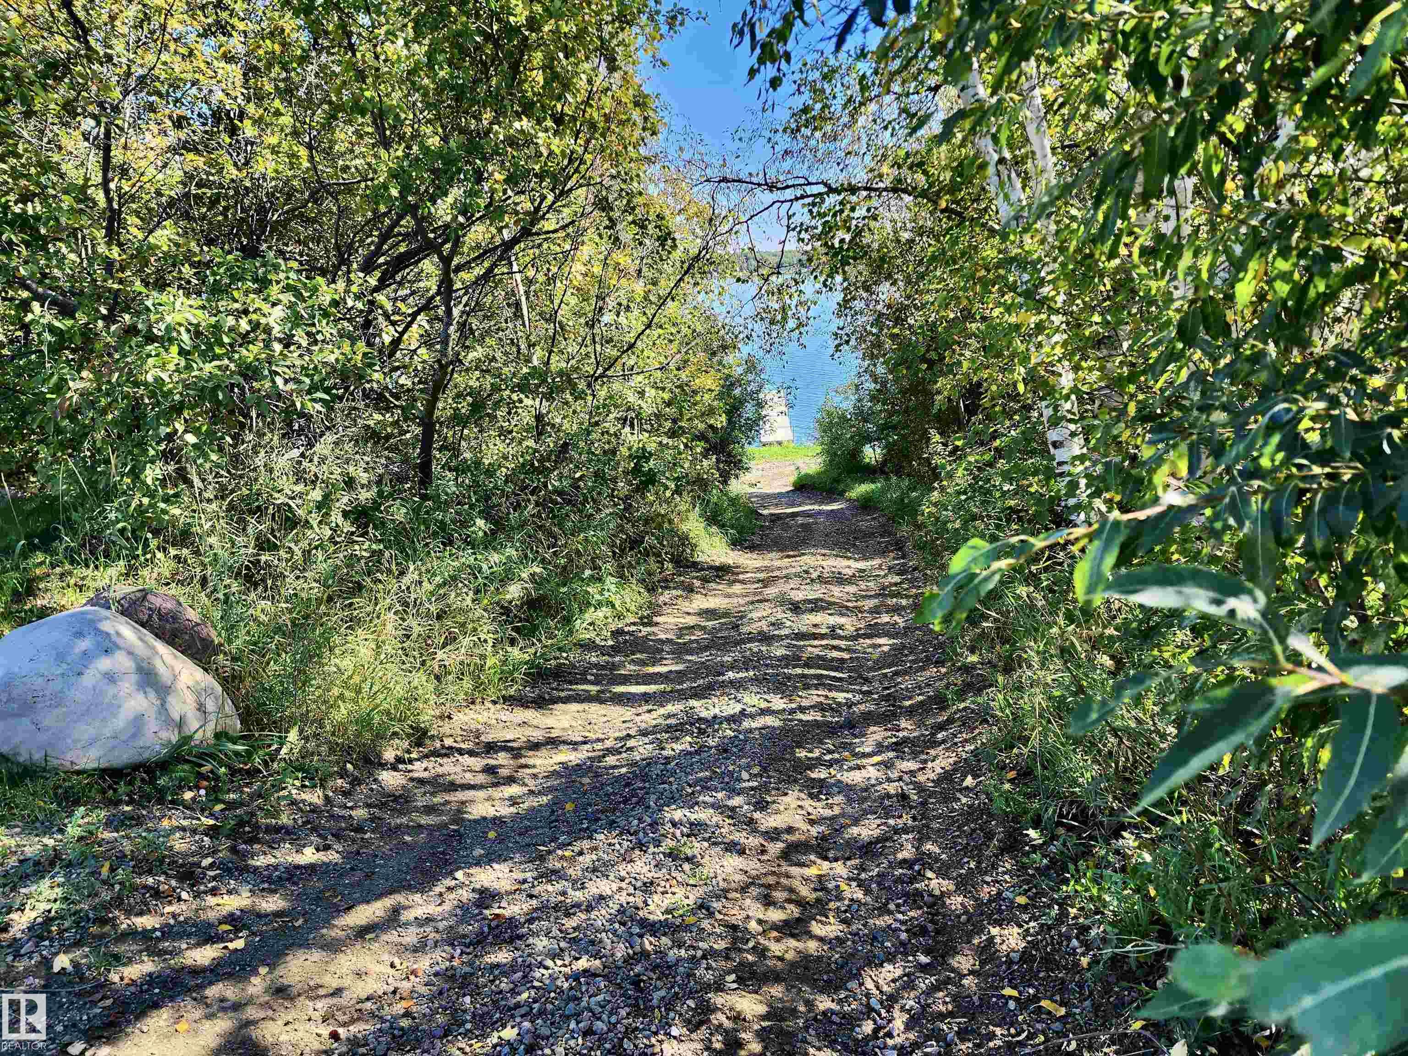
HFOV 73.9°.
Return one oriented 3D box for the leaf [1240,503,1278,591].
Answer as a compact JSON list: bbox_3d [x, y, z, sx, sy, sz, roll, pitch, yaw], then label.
[{"bbox_3d":[0.492,0.017,0.830,0.033,0.083,0.020,5,16,16],"label":"leaf"}]

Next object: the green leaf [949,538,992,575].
[{"bbox_3d":[0.228,0.024,0.800,0.038,0.032,0.030,2,15,8],"label":"green leaf"}]

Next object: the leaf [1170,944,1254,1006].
[{"bbox_3d":[0.203,0.177,0.370,0.038,0.022,0.030,4,16,15],"label":"leaf"}]

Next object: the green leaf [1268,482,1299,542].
[{"bbox_3d":[0.526,-0.015,0.850,0.028,0.058,0.022,5,16,17],"label":"green leaf"}]

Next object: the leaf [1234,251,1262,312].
[{"bbox_3d":[0.669,-0.304,1.150,0.034,0.076,0.025,5,16,16],"label":"leaf"}]

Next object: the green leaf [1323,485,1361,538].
[{"bbox_3d":[0.580,-0.015,0.850,0.034,0.050,0.022,5,16,19],"label":"green leaf"}]

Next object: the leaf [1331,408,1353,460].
[{"bbox_3d":[0.614,-0.090,0.900,0.021,0.049,0.020,5,16,19],"label":"leaf"}]

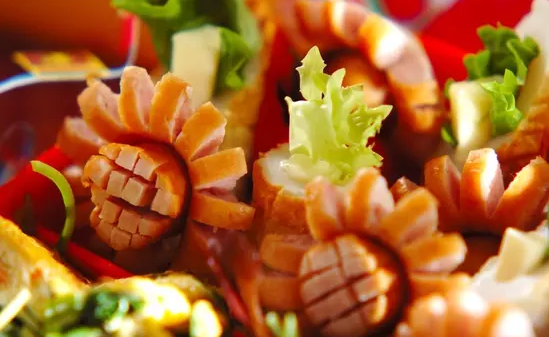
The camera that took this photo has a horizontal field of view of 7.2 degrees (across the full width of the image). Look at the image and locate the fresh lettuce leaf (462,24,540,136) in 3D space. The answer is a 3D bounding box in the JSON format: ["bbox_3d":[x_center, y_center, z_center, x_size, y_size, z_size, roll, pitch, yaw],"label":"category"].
[{"bbox_3d":[0.046,-0.018,0.885,0.016,0.021,0.012,0,27,0],"label":"fresh lettuce leaf"}]

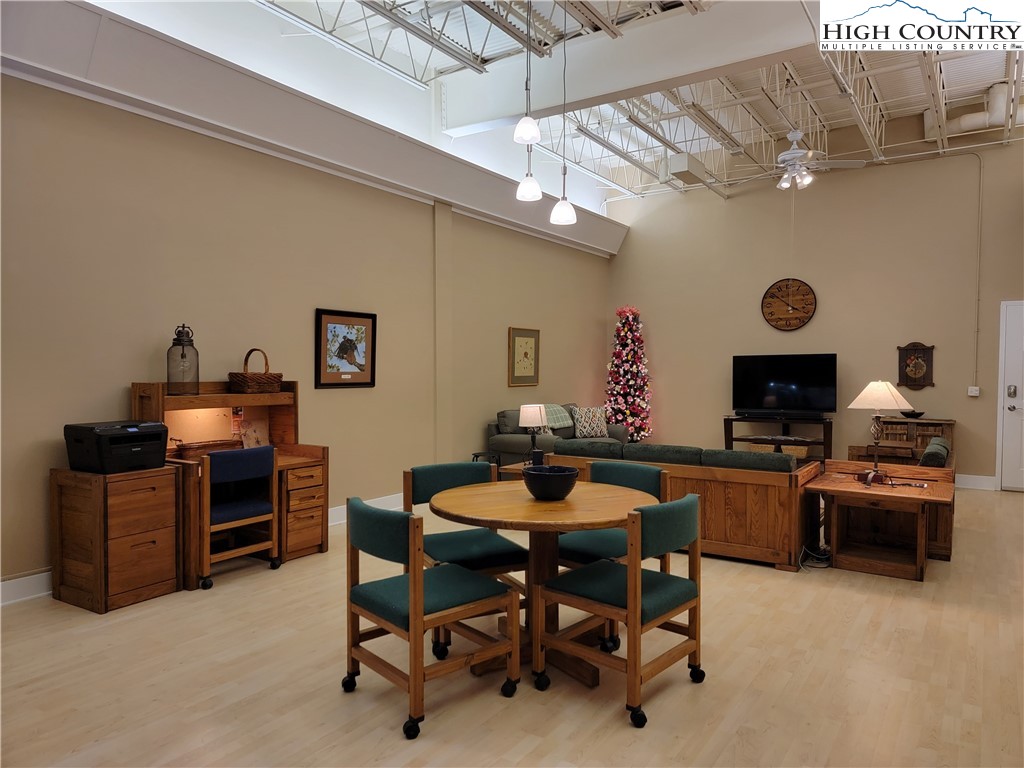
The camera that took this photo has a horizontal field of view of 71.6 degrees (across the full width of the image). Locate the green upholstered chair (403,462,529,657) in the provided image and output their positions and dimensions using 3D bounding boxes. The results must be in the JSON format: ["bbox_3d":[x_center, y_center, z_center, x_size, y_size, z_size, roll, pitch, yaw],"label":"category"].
[{"bbox_3d":[-0.214,0.851,3.534,0.521,0.834,0.536,-1,1,-29],"label":"green upholstered chair"}]

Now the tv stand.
[{"bbox_3d":[3.347,0.803,8.884,1.260,0.730,0.420,1,2,37],"label":"tv stand"}]

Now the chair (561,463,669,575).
[{"bbox_3d":[0.447,0.848,3.616,0.521,0.834,0.536,1,1,43],"label":"chair"}]

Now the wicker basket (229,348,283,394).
[{"bbox_3d":[-1.865,-0.095,5.171,0.213,0.315,0.325,1,2,33],"label":"wicker basket"}]

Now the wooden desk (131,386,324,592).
[{"bbox_3d":[-1.916,0.616,4.912,0.608,1.250,1.130,1,2,33],"label":"wooden desk"}]

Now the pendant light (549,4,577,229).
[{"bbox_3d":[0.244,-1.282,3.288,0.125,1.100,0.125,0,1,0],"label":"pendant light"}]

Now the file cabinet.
[{"bbox_3d":[-2.355,0.879,4.245,0.533,0.765,0.472,0,1,32],"label":"file cabinet"}]

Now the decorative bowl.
[{"bbox_3d":[0.183,0.469,3.332,0.263,0.130,0.263,0,1,0],"label":"decorative bowl"}]

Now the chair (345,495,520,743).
[{"bbox_3d":[-0.326,0.872,2.923,0.520,0.810,0.525,-1,2,-41],"label":"chair"}]

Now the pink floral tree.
[{"bbox_3d":[1.605,0.038,9.770,0.670,2.200,0.670,1,2,33],"label":"pink floral tree"}]

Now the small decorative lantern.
[{"bbox_3d":[-2.209,-0.161,4.775,0.197,0.480,0.197,0,1,34],"label":"small decorative lantern"}]

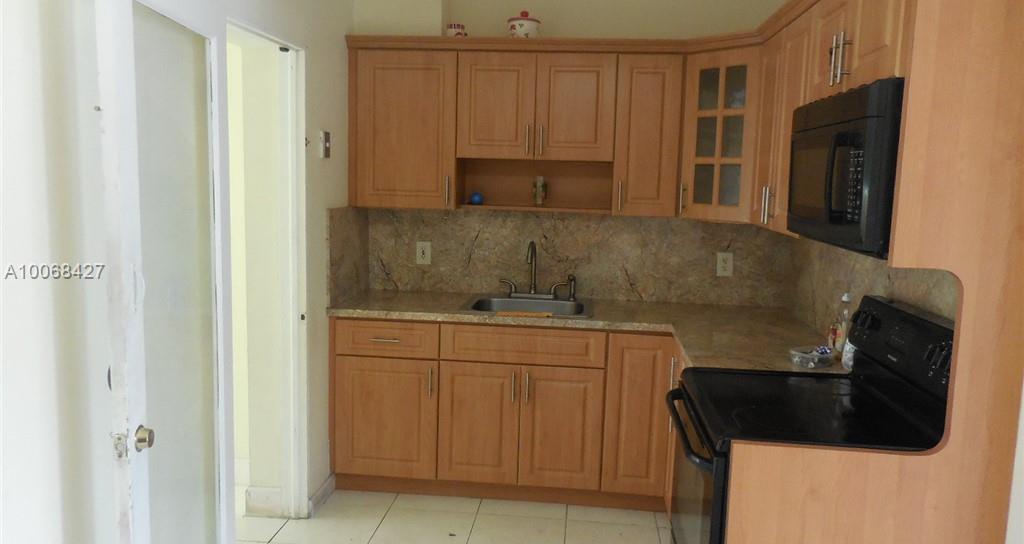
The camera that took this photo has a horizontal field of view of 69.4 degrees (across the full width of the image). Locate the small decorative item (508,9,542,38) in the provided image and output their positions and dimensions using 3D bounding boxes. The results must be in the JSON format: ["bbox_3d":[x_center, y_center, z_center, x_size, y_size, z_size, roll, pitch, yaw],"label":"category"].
[{"bbox_3d":[0.059,-1.176,3.615,0.165,0.192,0.160,2,8,6],"label":"small decorative item"}]

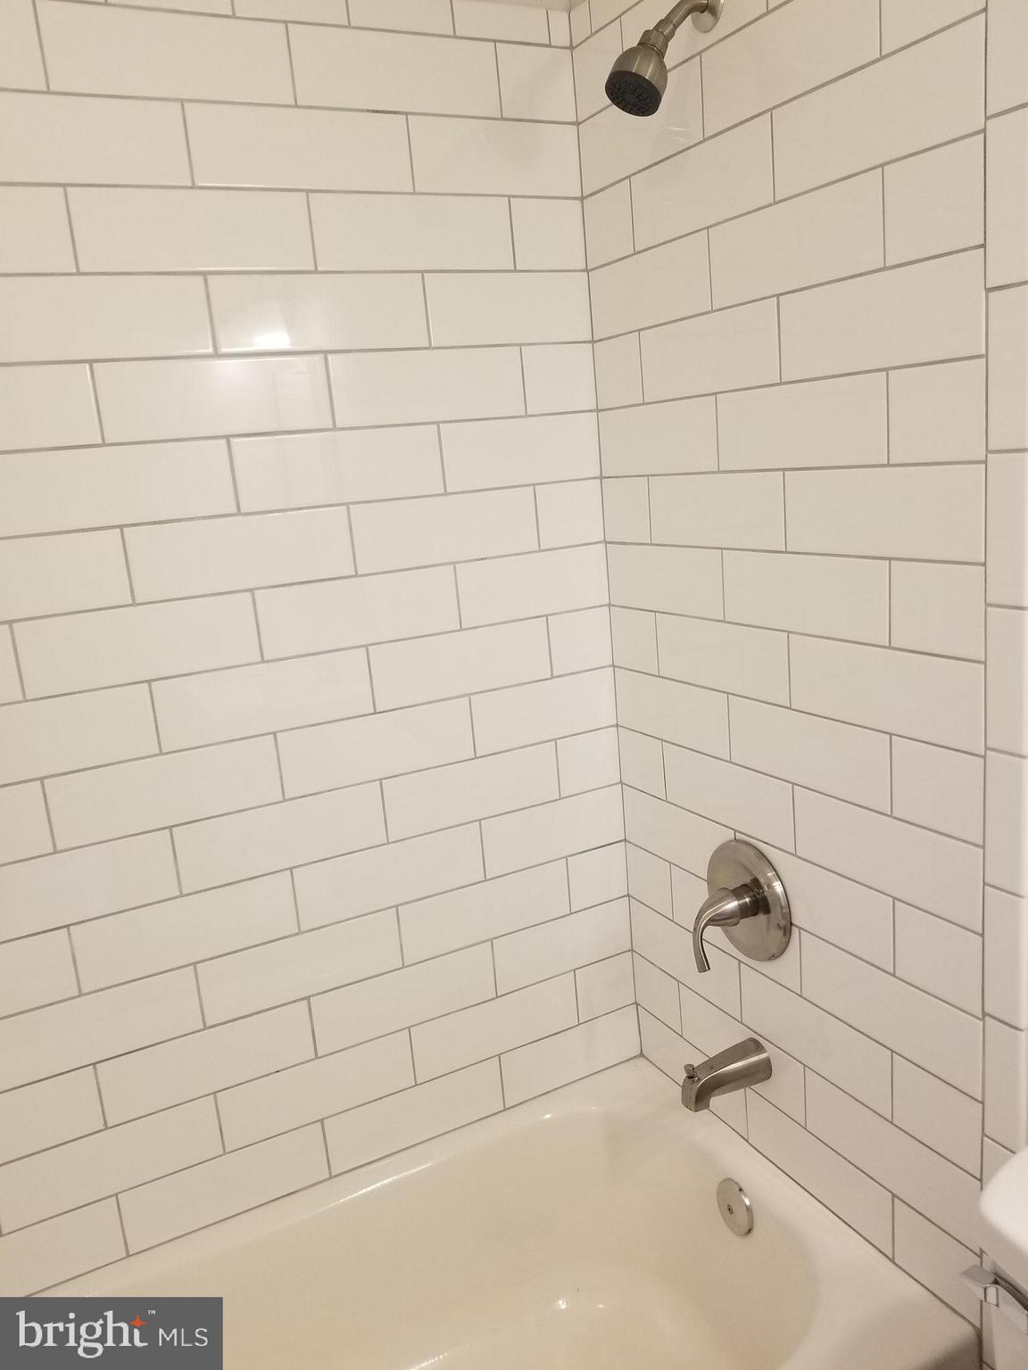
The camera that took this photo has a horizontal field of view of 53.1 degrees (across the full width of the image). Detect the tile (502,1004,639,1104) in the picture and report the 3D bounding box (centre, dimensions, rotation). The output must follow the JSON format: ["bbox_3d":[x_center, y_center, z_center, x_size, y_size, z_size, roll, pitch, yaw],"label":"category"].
[{"bbox_3d":[0.103,0.655,1.824,0.274,0.101,0.010,-11,14,-26],"label":"tile"}]

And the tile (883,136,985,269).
[{"bbox_3d":[0.427,-0.491,1.037,0.009,0.102,0.122,-11,13,-26],"label":"tile"}]

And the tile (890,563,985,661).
[{"bbox_3d":[0.460,-0.083,1.116,0.009,0.101,0.123,-11,14,-26],"label":"tile"}]

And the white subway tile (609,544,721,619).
[{"bbox_3d":[0.229,-0.162,1.574,0.010,0.101,0.295,-11,14,-26],"label":"white subway tile"}]

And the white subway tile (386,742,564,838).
[{"bbox_3d":[-0.064,0.167,1.640,0.302,0.101,0.009,-11,14,-26],"label":"white subway tile"}]

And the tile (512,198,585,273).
[{"bbox_3d":[0.052,-0.679,1.554,0.123,0.101,0.009,-11,14,-26],"label":"tile"}]

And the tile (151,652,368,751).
[{"bbox_3d":[-0.357,0.018,1.470,0.305,0.101,0.009,-11,13,-25],"label":"tile"}]

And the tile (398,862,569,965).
[{"bbox_3d":[-0.047,0.373,1.695,0.304,0.102,0.009,-11,13,-25],"label":"tile"}]

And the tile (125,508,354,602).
[{"bbox_3d":[-0.375,-0.185,1.434,0.304,0.102,0.009,-11,13,-25],"label":"tile"}]

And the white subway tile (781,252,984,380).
[{"bbox_3d":[0.399,-0.401,1.140,0.010,0.102,0.286,-12,14,-26],"label":"white subway tile"}]

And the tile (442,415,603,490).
[{"bbox_3d":[0.013,-0.362,1.601,0.274,0.101,0.010,-11,14,-26],"label":"tile"}]

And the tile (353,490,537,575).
[{"bbox_3d":[-0.101,-0.238,1.565,0.304,0.102,0.010,-11,14,-25],"label":"tile"}]

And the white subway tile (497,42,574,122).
[{"bbox_3d":[0.033,-0.880,1.509,0.123,0.101,0.009,-11,14,-26],"label":"white subway tile"}]

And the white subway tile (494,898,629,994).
[{"bbox_3d":[0.086,0.447,1.775,0.271,0.101,0.009,-11,14,-25],"label":"white subway tile"}]

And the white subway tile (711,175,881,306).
[{"bbox_3d":[0.329,-0.521,1.221,0.009,0.101,0.292,-11,14,-26],"label":"white subway tile"}]

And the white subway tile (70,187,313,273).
[{"bbox_3d":[-0.413,-0.591,1.343,0.304,0.102,0.010,-11,14,-25],"label":"white subway tile"}]

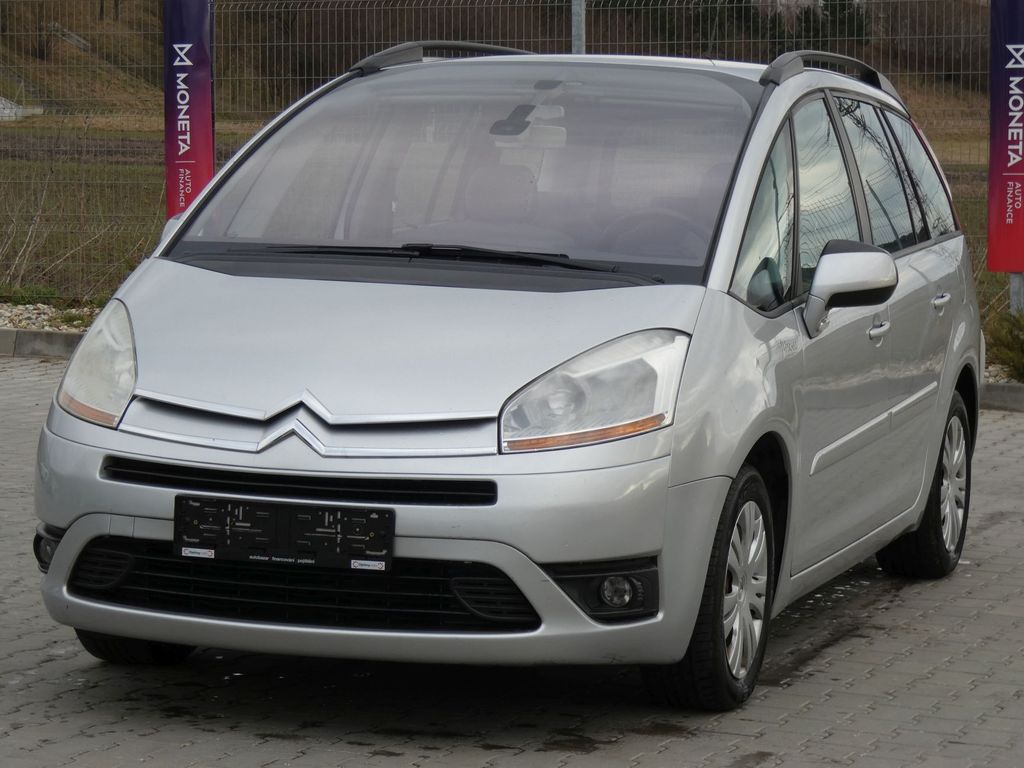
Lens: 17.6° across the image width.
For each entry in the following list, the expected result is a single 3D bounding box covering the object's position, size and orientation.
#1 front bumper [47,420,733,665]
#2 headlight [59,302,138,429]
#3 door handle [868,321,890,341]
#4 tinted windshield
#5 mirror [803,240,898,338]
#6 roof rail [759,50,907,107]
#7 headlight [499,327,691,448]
[{"bbox_3d":[-0.416,0.359,7.726,1.760,0.530,0.640,3,5,18],"label":"front bumper"},{"bbox_3d":[-0.977,-0.056,7.969,0.350,0.275,0.580,3,5,18],"label":"headlight"},{"bbox_3d":[1.010,-0.153,9.145,0.060,0.042,0.200,3,5,18],"label":"door handle"},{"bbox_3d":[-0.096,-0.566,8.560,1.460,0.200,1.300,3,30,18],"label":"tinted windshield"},{"bbox_3d":[0.866,-0.243,8.485,0.230,0.260,0.250,3,5,18],"label":"mirror"},{"bbox_3d":[0.992,-0.917,9.920,0.100,0.155,2.050,3,5,18],"label":"roof rail"},{"bbox_3d":[0.221,0.012,7.584,0.350,0.275,0.580,3,5,18],"label":"headlight"}]

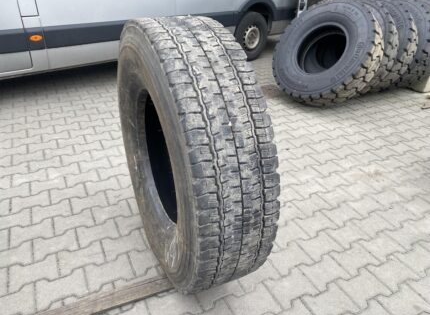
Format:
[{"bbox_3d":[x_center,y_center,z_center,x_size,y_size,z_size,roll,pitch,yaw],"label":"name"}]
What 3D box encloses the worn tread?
[{"bbox_3d":[-0.147,-0.011,1.340,0.310,1.060,1.060,-12,33,-23],"label":"worn tread"}]

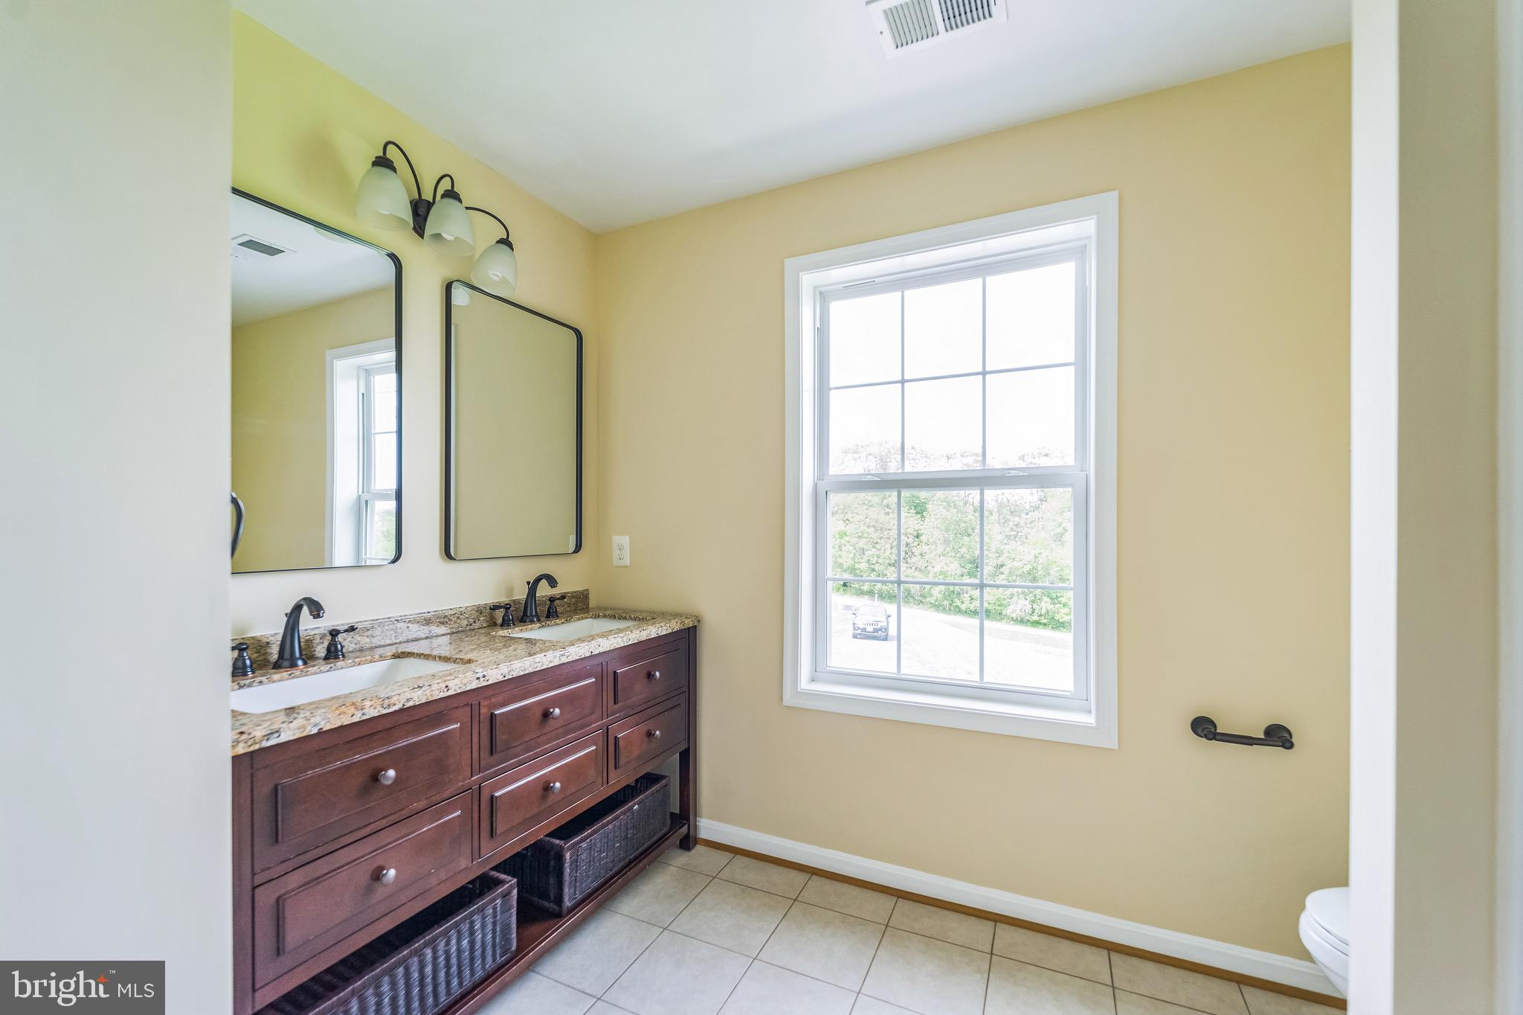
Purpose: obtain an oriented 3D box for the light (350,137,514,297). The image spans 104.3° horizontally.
[{"bbox_3d":[-0.947,-0.858,1.766,0.230,0.235,0.525,-1,-1,25],"label":"light"}]

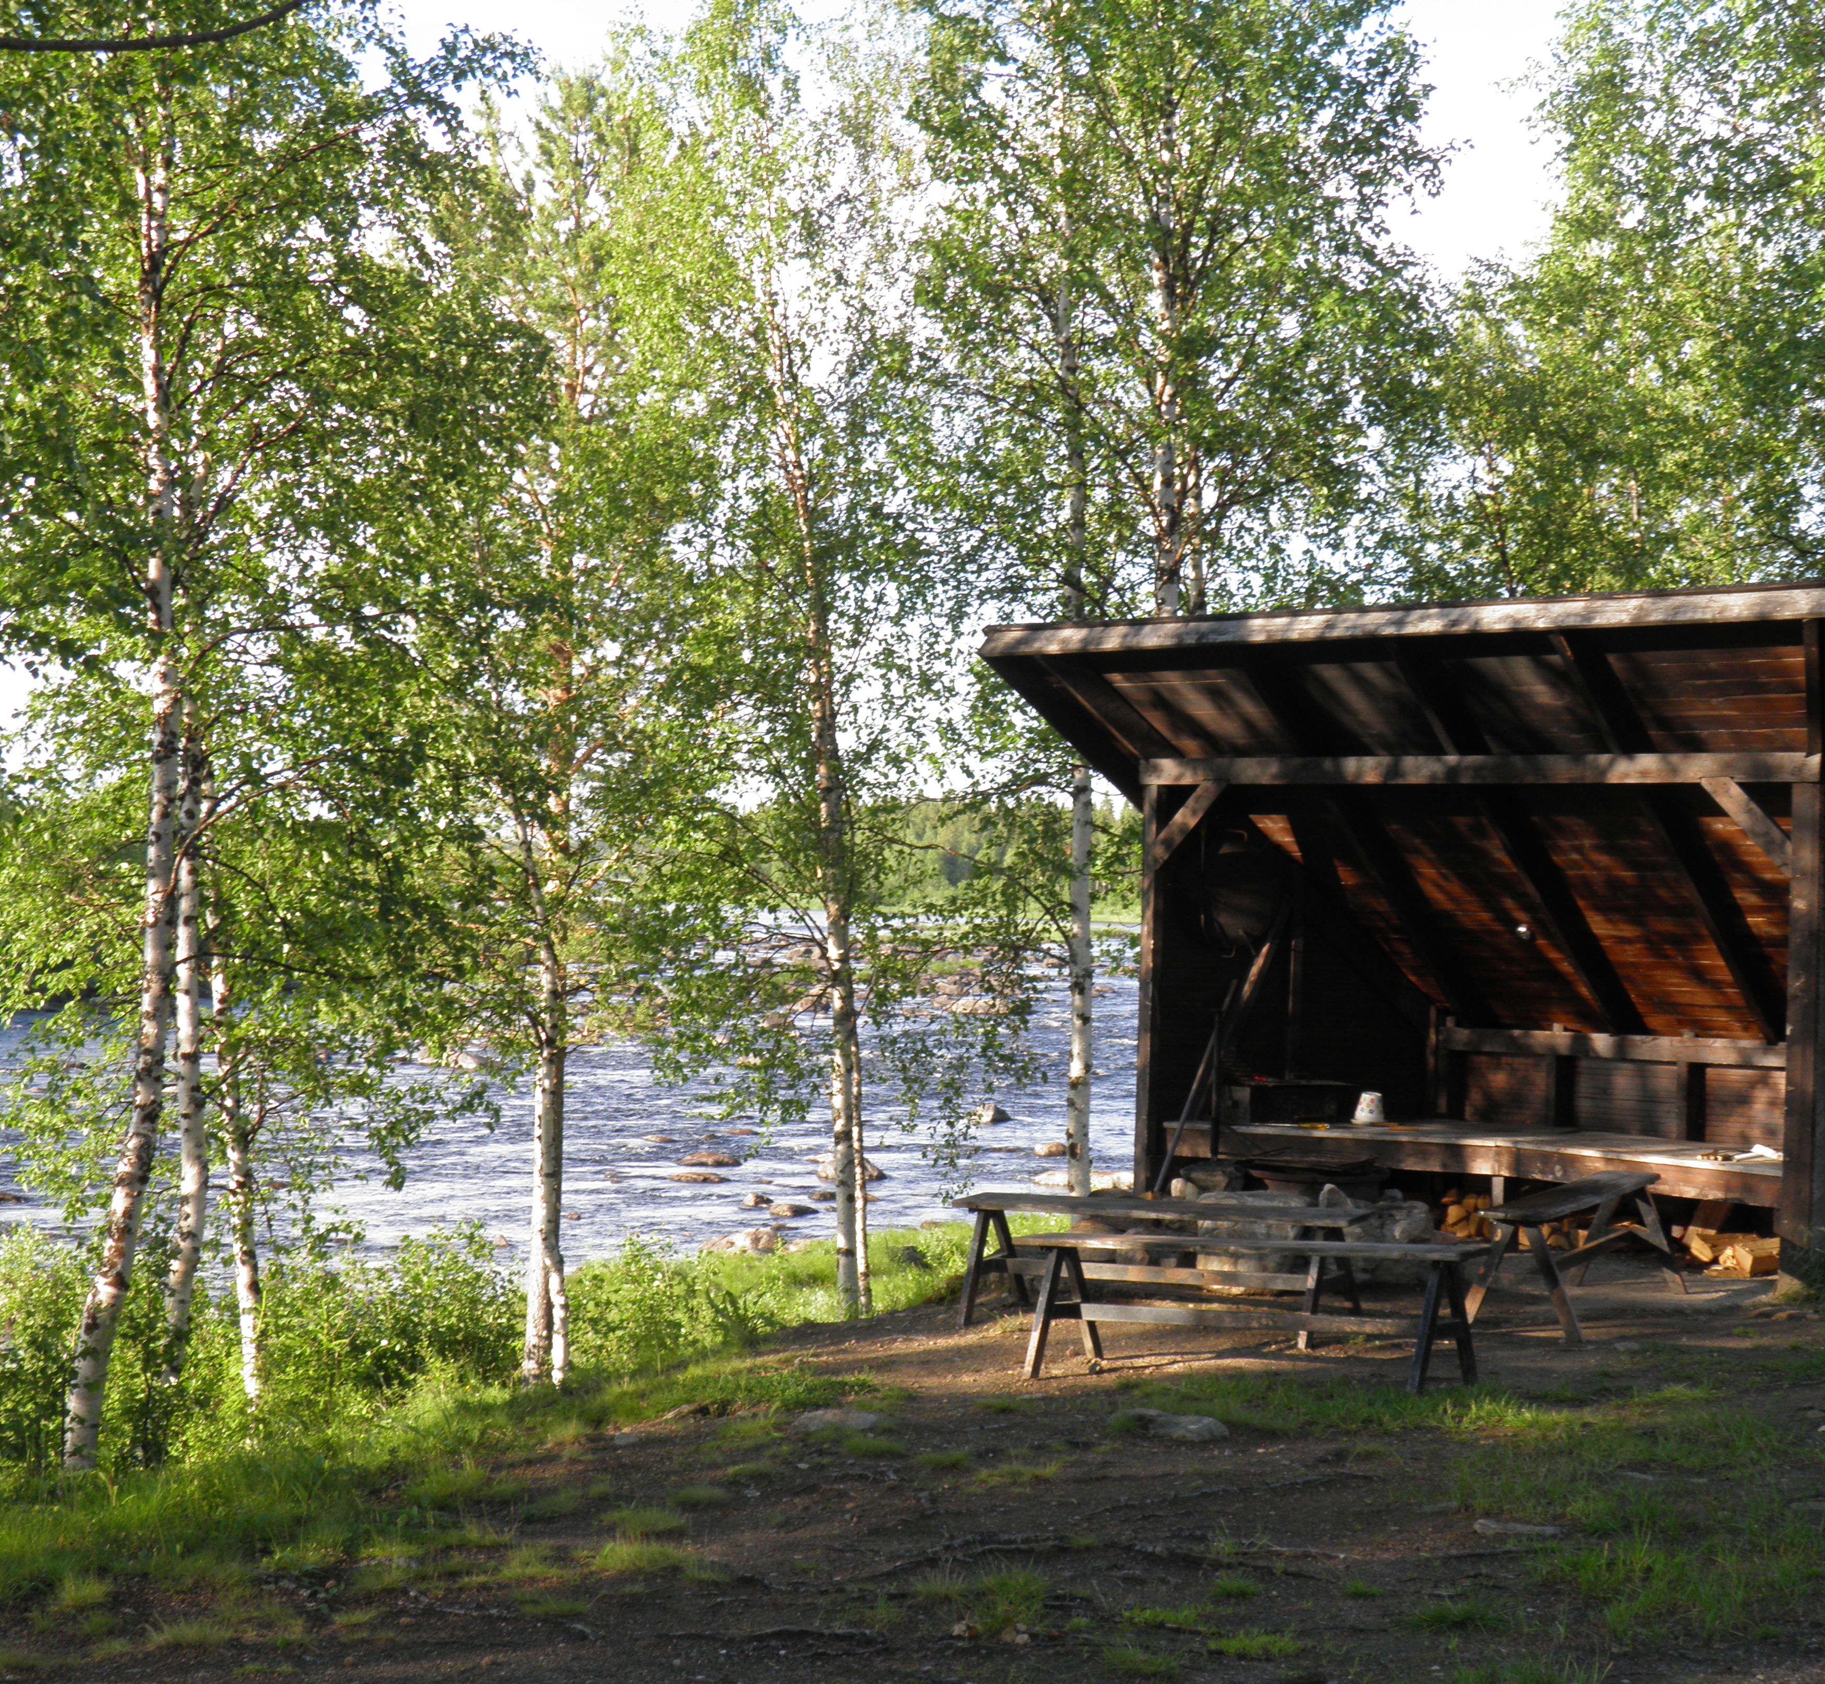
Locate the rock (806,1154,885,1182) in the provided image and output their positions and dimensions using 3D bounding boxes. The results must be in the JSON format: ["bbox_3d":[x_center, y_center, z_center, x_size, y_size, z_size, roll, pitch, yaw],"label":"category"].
[{"bbox_3d":[-0.700,3.470,33.800,0.820,0.340,0.600,1,-1,3],"label":"rock"}]

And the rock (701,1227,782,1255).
[{"bbox_3d":[-1.442,3.387,26.800,0.680,0.280,0.500,1,-1,3],"label":"rock"}]

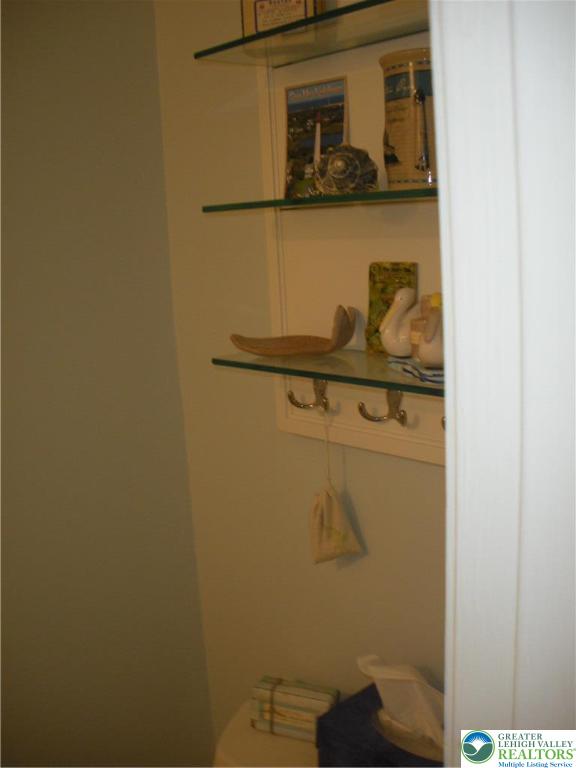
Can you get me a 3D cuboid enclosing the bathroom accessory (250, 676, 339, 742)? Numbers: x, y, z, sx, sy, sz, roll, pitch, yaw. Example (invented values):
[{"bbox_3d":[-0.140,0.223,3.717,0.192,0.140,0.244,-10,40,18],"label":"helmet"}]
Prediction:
[{"bbox_3d":[0.015,0.525,1.253,0.130,0.077,0.042,2,13,23],"label":"bathroom accessory"}]

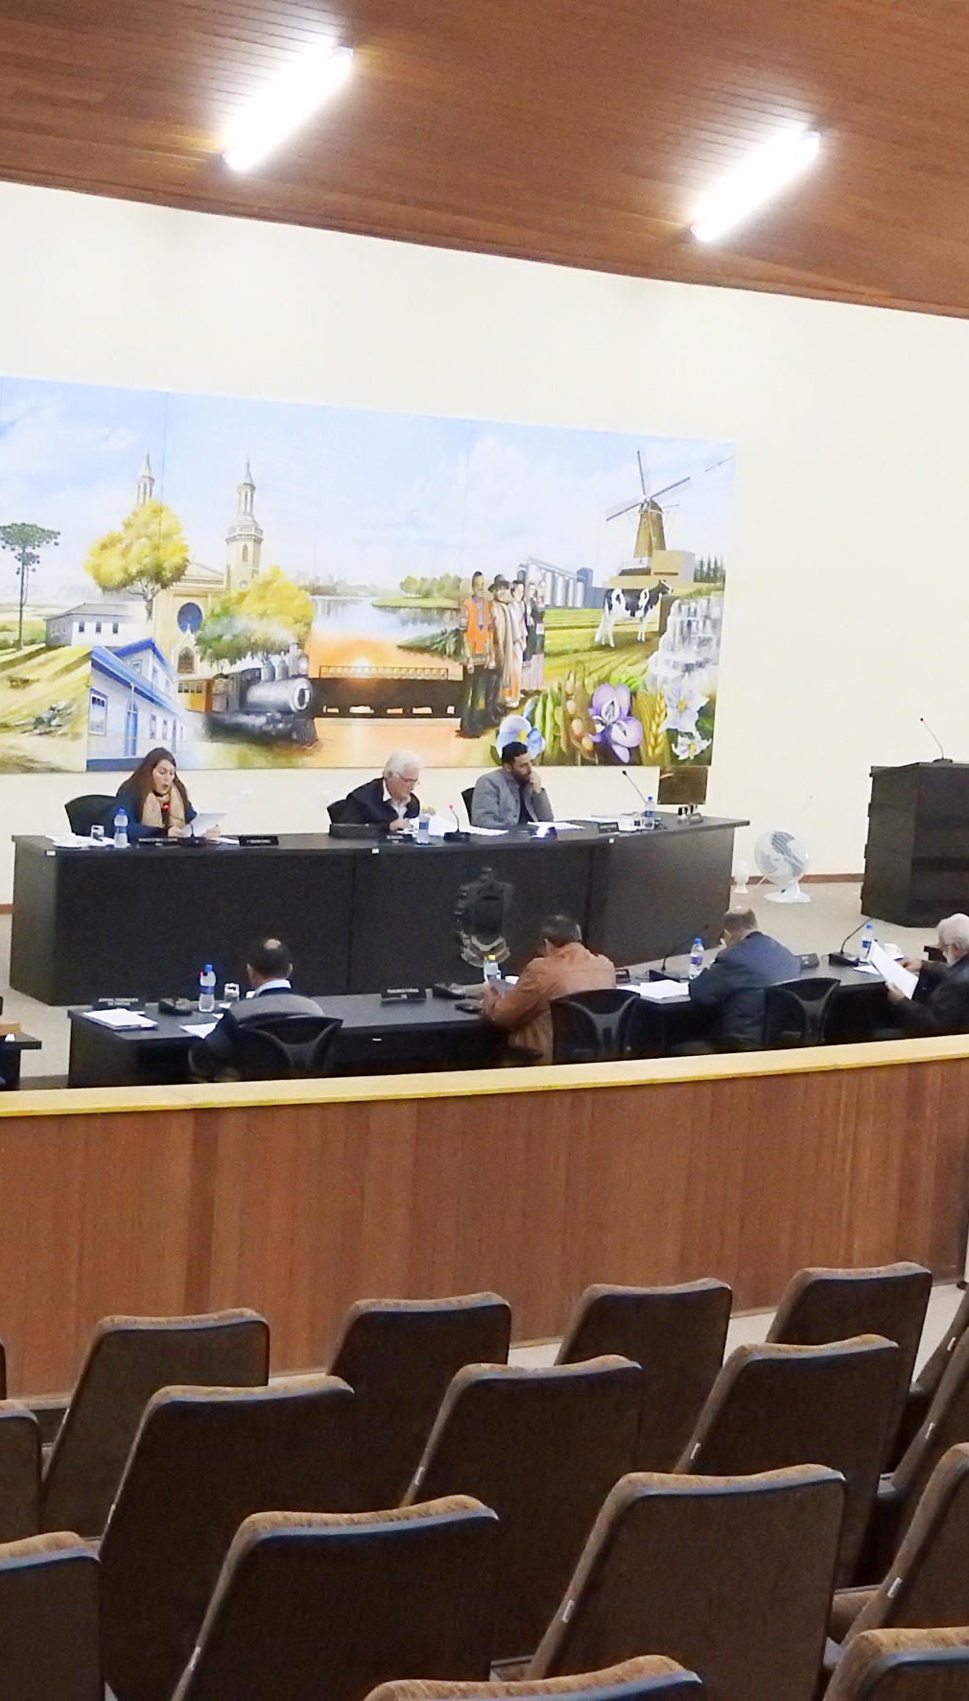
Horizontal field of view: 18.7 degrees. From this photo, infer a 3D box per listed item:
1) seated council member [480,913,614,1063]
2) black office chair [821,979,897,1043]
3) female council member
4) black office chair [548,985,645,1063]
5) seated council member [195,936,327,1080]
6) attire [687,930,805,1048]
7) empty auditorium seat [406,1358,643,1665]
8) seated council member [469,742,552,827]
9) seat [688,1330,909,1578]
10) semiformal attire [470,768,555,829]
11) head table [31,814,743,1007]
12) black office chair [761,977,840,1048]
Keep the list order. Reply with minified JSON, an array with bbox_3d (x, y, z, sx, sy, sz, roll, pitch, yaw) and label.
[{"bbox_3d":[0.276,0.850,13.743,0.560,1.250,0.760,-1,8,-38],"label":"seated council member"},{"bbox_3d":[1.748,1.054,14.182,0.620,0.930,0.620,-1,8,-39],"label":"black office chair"},{"bbox_3d":[-2.089,-0.020,18.686,0.580,1.280,0.750,-1,8,-38],"label":"female council member"},{"bbox_3d":[0.321,1.038,13.705,0.600,0.900,0.600,-1,7,-36],"label":"black office chair"},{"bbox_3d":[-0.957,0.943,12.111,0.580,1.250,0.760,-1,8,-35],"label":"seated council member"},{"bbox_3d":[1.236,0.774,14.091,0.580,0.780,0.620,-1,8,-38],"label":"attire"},{"bbox_3d":[-0.036,1.352,5.633,0.560,0.930,0.620,0,7,-28],"label":"empty auditorium seat"},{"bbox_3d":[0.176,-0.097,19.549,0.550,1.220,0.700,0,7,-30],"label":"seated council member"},{"bbox_3d":[0.472,1.357,5.882,0.560,0.930,0.620,0,7,-28],"label":"seat"},{"bbox_3d":[0.186,-0.252,19.583,0.540,0.620,0.450,0,7,-30],"label":"semiformal attire"},{"bbox_3d":[-0.328,0.318,18.676,1.242,0.860,6.207,9,8,43],"label":"head table"},{"bbox_3d":[1.300,1.040,14.040,0.620,0.930,0.620,-1,8,-38],"label":"black office chair"}]

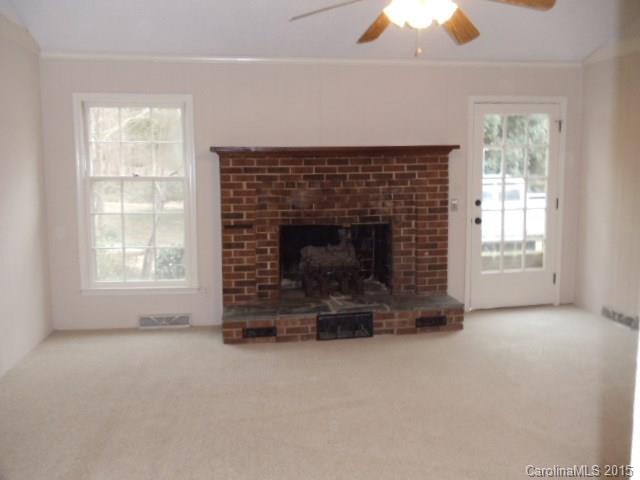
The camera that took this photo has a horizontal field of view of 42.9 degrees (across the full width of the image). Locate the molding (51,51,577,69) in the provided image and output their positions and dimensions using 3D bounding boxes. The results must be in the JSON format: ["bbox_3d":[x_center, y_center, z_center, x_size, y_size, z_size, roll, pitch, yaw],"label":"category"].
[{"bbox_3d":[0.093,-1.676,7.565,5.152,0.085,0.070,-2,8,-11],"label":"molding"}]

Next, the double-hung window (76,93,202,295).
[{"bbox_3d":[-1.663,-0.417,7.416,1.052,1.789,0.120,-2,8,-11],"label":"double-hung window"}]

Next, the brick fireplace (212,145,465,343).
[{"bbox_3d":[0.157,-0.029,7.408,2.270,1.647,0.820,-2,8,-11],"label":"brick fireplace"}]

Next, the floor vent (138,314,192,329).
[{"bbox_3d":[-1.448,0.759,7.595,0.478,0.119,0.025,-2,8,-11],"label":"floor vent"}]

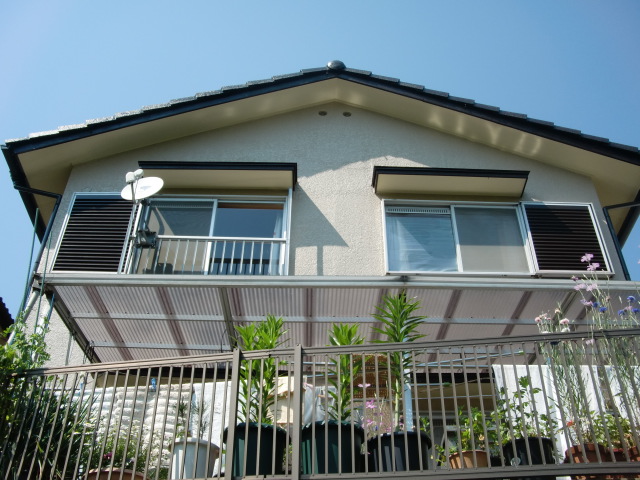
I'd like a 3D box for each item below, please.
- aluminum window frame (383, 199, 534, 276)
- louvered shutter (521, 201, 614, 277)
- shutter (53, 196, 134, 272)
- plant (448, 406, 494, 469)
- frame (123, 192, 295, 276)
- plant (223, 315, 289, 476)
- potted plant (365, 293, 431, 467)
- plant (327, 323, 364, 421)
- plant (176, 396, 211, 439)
[{"bbox_3d":[1.563,-0.033,8.026,1.651,1.078,0.120,1,-38,-1],"label":"aluminum window frame"},{"bbox_3d":[2.805,-0.024,7.999,0.847,1.044,0.100,1,-38,-1],"label":"louvered shutter"},{"bbox_3d":[-2.526,-0.080,7.910,0.720,1.116,0.080,1,-38,-1],"label":"shutter"},{"bbox_3d":[0.811,1.111,3.801,0.247,0.454,0.247,1,-38,-1],"label":"plant"},{"bbox_3d":[-1.225,-0.089,7.975,1.762,1.201,0.150,1,-38,-1],"label":"frame"},{"bbox_3d":[-0.350,0.904,4.116,0.381,1.100,0.381,1,-38,-1],"label":"plant"},{"bbox_3d":[0.438,0.834,4.076,0.353,1.294,0.353,1,-38,-1],"label":"potted plant"},{"bbox_3d":[0.154,0.769,4.171,0.255,0.654,0.255,1,-38,-1],"label":"plant"},{"bbox_3d":[-0.741,1.029,4.083,0.208,0.259,0.160,1,-38,-1],"label":"plant"}]

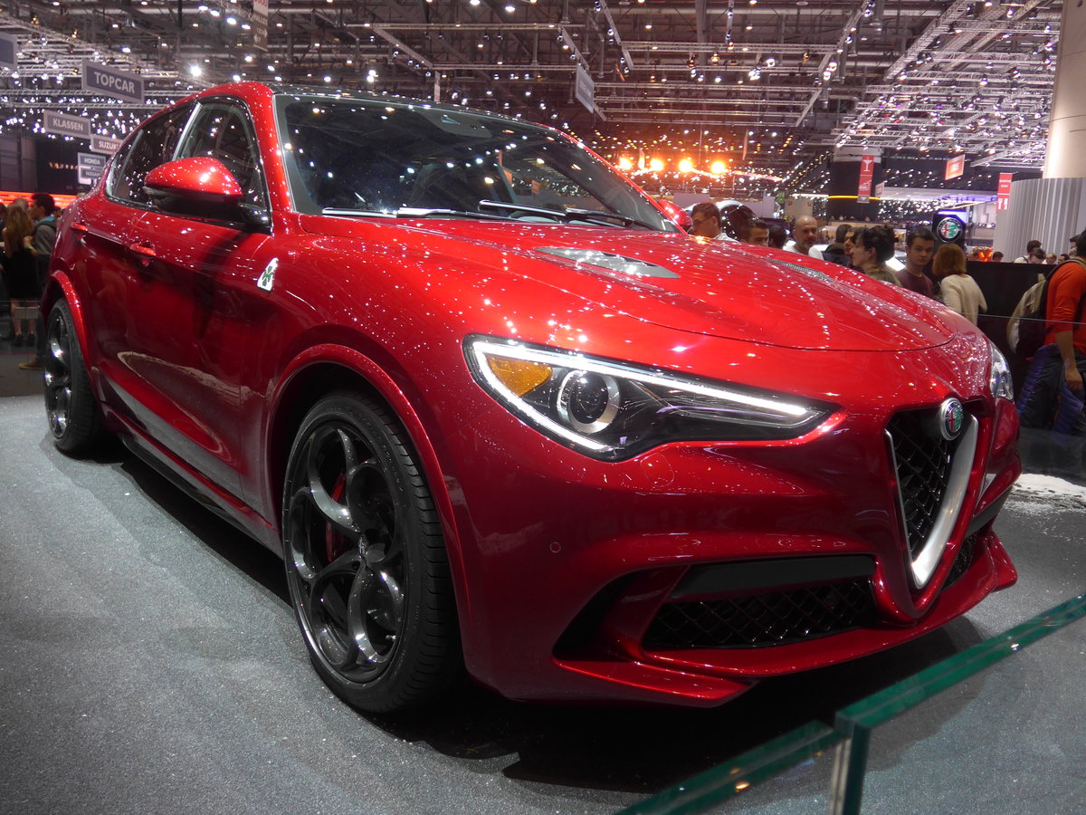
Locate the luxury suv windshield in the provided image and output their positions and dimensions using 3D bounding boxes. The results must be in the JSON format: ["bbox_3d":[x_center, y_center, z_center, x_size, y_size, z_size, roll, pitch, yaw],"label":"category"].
[{"bbox_3d":[-0.200,-0.790,3.047,1.470,0.111,0.826,-5,46,-38],"label":"luxury suv windshield"}]

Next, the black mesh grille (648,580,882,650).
[{"bbox_3d":[0.441,0.413,1.826,0.524,0.111,0.101,-2,11,-22],"label":"black mesh grille"}]

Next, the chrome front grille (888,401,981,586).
[{"bbox_3d":[0.794,0.184,1.896,0.363,0.393,0.101,-5,8,-38],"label":"chrome front grille"}]

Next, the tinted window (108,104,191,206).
[{"bbox_3d":[-1.604,-0.984,3.646,0.070,0.433,0.866,24,-6,-39],"label":"tinted window"}]

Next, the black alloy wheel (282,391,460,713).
[{"bbox_3d":[-0.364,0.318,2.121,0.262,0.735,0.730,-5,13,-38],"label":"black alloy wheel"}]

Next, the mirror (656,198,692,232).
[{"bbox_3d":[0.545,-0.746,3.649,0.232,0.171,0.181,-5,13,-38],"label":"mirror"}]

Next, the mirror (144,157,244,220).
[{"bbox_3d":[-0.944,-0.596,2.465,0.232,0.171,0.181,-5,13,-38],"label":"mirror"}]

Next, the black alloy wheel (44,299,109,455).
[{"bbox_3d":[-2.136,-0.155,4.287,0.287,0.735,0.730,-5,13,-38],"label":"black alloy wheel"}]

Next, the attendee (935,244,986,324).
[{"bbox_3d":[3.040,-0.390,6.800,0.470,1.650,0.320,3,10,3],"label":"attendee"}]

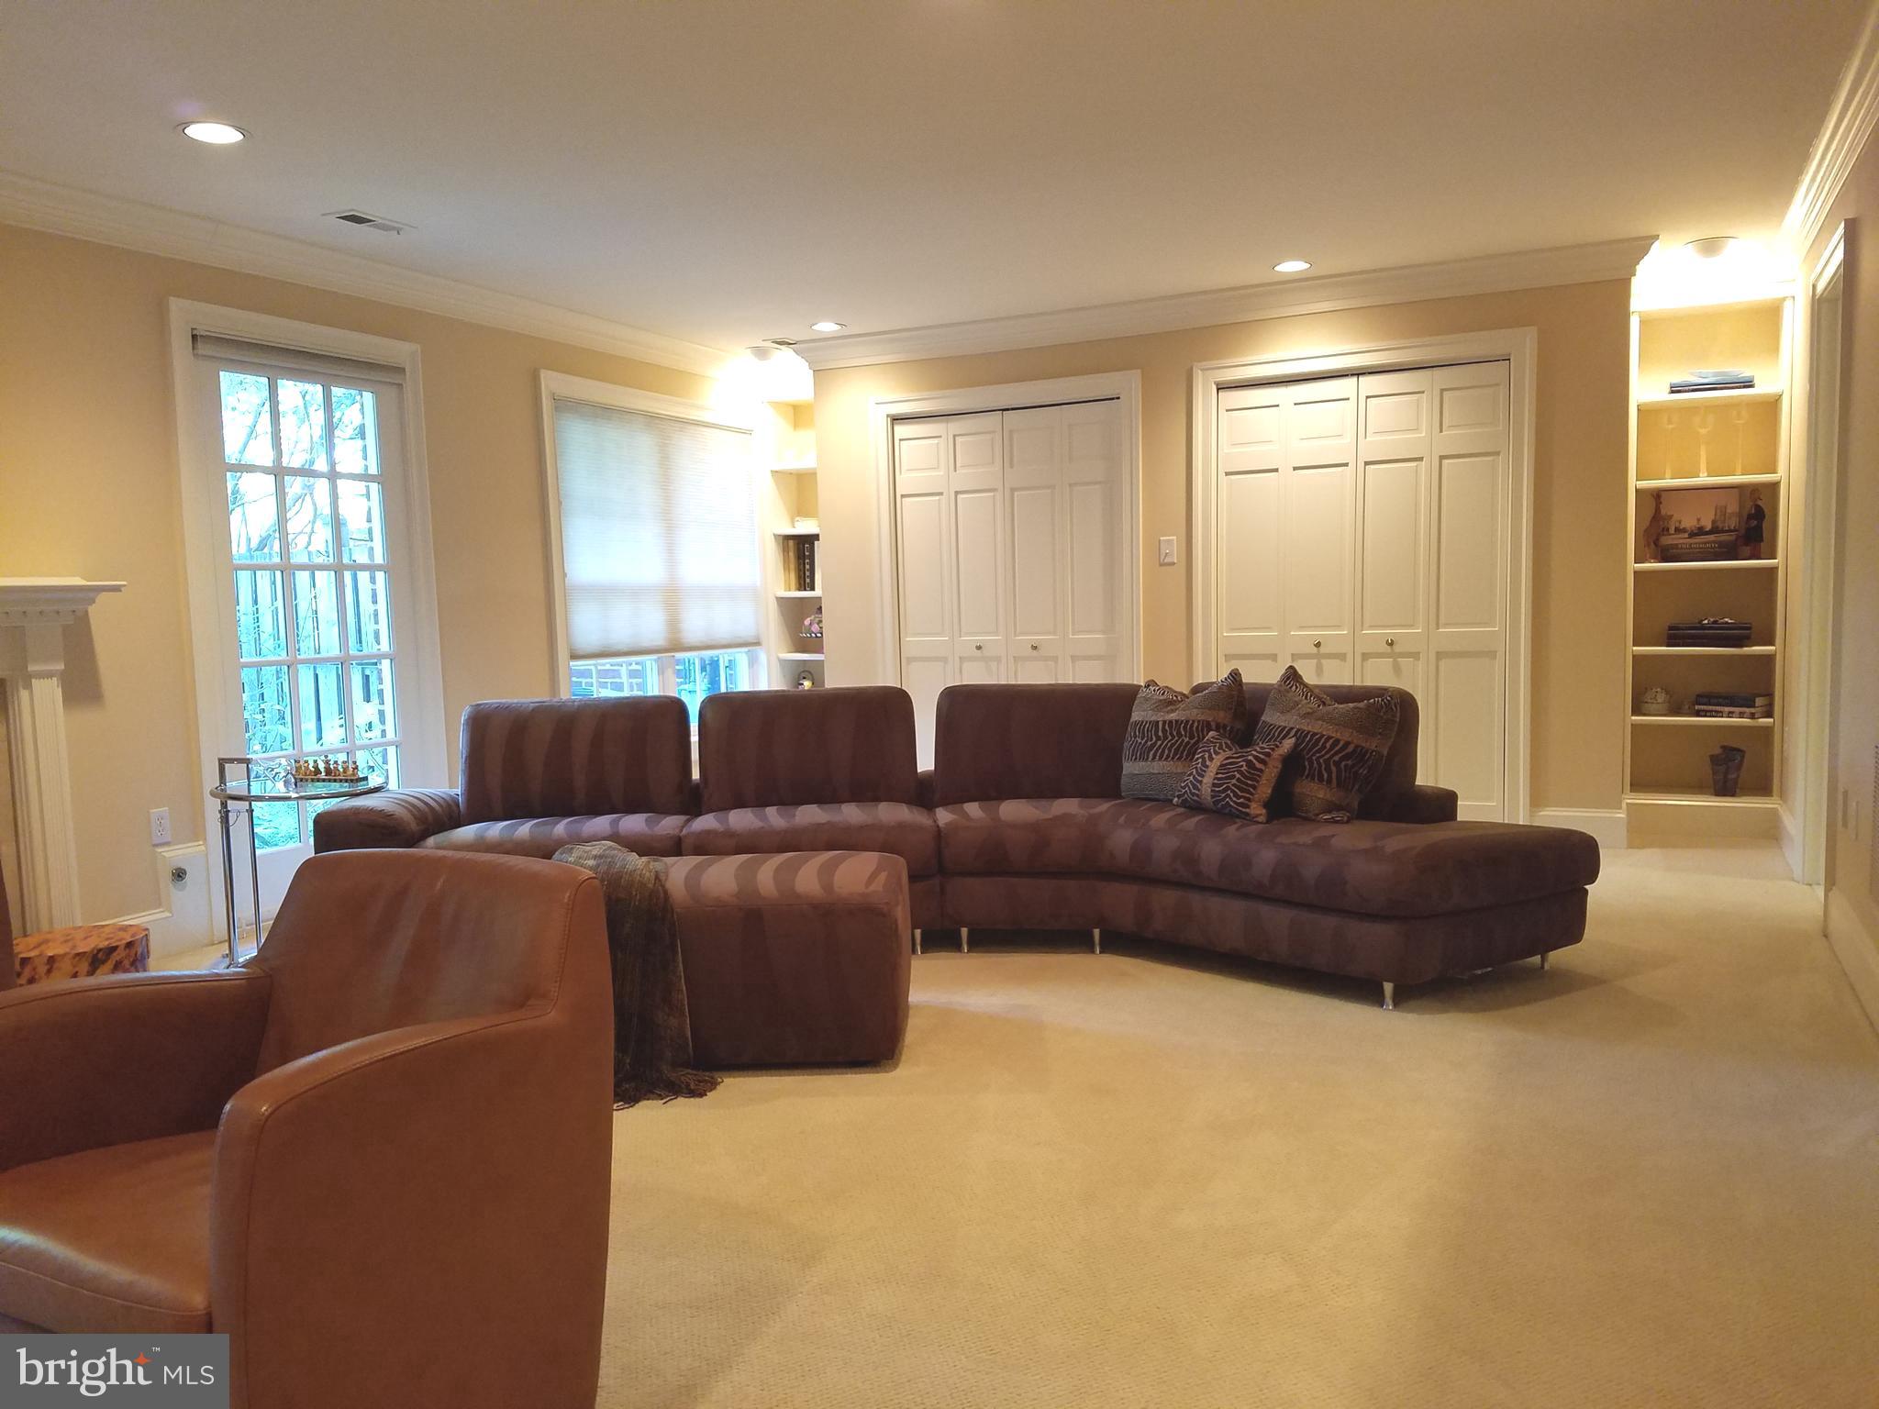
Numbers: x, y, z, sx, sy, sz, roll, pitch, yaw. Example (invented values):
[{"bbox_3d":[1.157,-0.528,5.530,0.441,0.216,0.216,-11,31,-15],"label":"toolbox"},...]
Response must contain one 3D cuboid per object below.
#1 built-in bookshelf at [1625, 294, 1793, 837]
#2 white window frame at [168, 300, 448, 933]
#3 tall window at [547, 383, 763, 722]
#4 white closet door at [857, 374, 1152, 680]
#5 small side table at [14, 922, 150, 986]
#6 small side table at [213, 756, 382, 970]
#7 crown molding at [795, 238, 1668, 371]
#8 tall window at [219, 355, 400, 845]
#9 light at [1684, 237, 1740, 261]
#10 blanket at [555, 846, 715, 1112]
[{"bbox_3d":[3.317,-0.573,6.142,0.585,2.265,0.300,1,5,26],"label":"built-in bookshelf"},{"bbox_3d":[-2.306,-0.307,5.229,0.110,2.155,1.077,1,5,26],"label":"white window frame"},{"bbox_3d":[-1.379,-0.655,7.090,0.110,1.780,1.770,1,5,26],"label":"tall window"},{"bbox_3d":[0.332,-0.502,7.020,1.420,2.140,0.100,1,5,26],"label":"white closet door"},{"bbox_3d":[-1.934,0.722,3.149,0.300,0.400,0.300,2,6,41],"label":"small side table"},{"bbox_3d":[-2.015,0.493,4.472,0.530,0.660,0.520,-1,4,11],"label":"small side table"},{"bbox_3d":[1.046,-1.791,6.479,4.030,0.128,0.100,1,5,26],"label":"crown molding"},{"bbox_3d":[-2.316,-0.341,5.253,0.050,1.670,0.670,1,5,26],"label":"tall window"},{"bbox_3d":[3.078,-1.812,5.625,0.195,0.060,0.195,1,5,26],"label":"light"},{"bbox_3d":[-0.777,0.628,3.535,0.480,0.470,0.750,-2,4,-2],"label":"blanket"}]

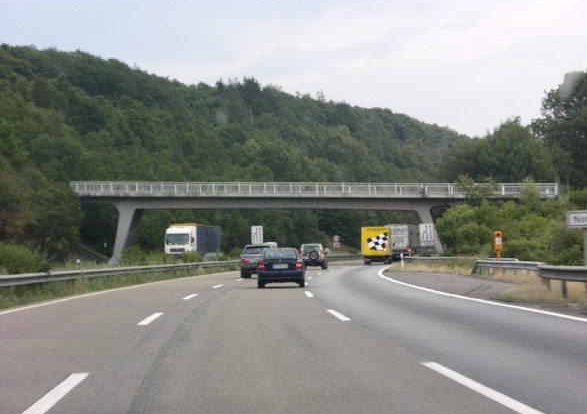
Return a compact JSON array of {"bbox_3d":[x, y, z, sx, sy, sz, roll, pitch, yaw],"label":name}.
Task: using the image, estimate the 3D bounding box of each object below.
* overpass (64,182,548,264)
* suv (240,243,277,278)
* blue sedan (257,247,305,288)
[{"bbox_3d":[1.750,1.450,180.500,47.000,7.400,7.500,-1,-1,7],"label":"overpass"},{"bbox_3d":[-1.760,2.860,97.500,1.840,1.720,4.650,-1,-1,2],"label":"suv"},{"bbox_3d":[-0.420,2.160,66.900,1.670,1.440,4.280,-1,-1,1],"label":"blue sedan"}]

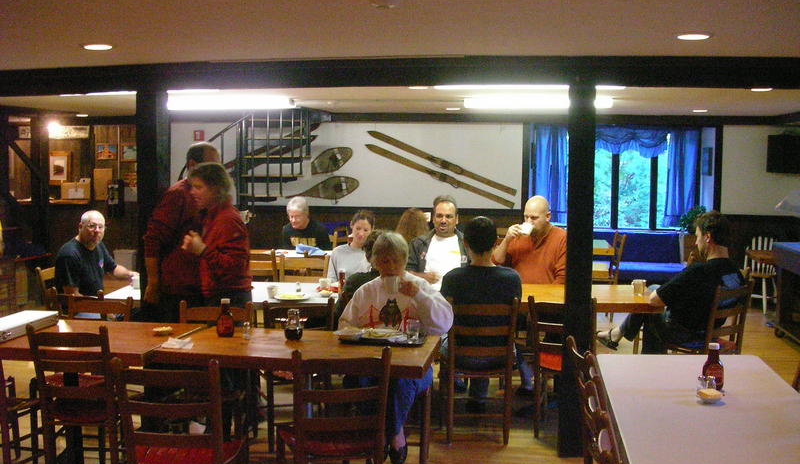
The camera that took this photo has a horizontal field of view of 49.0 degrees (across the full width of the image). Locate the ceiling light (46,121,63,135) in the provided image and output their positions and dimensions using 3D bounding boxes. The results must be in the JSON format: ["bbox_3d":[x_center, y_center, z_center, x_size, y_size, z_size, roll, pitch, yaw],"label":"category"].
[{"bbox_3d":[-4.406,-1.333,11.200,0.180,0.170,0.180,1,5,6],"label":"ceiling light"}]

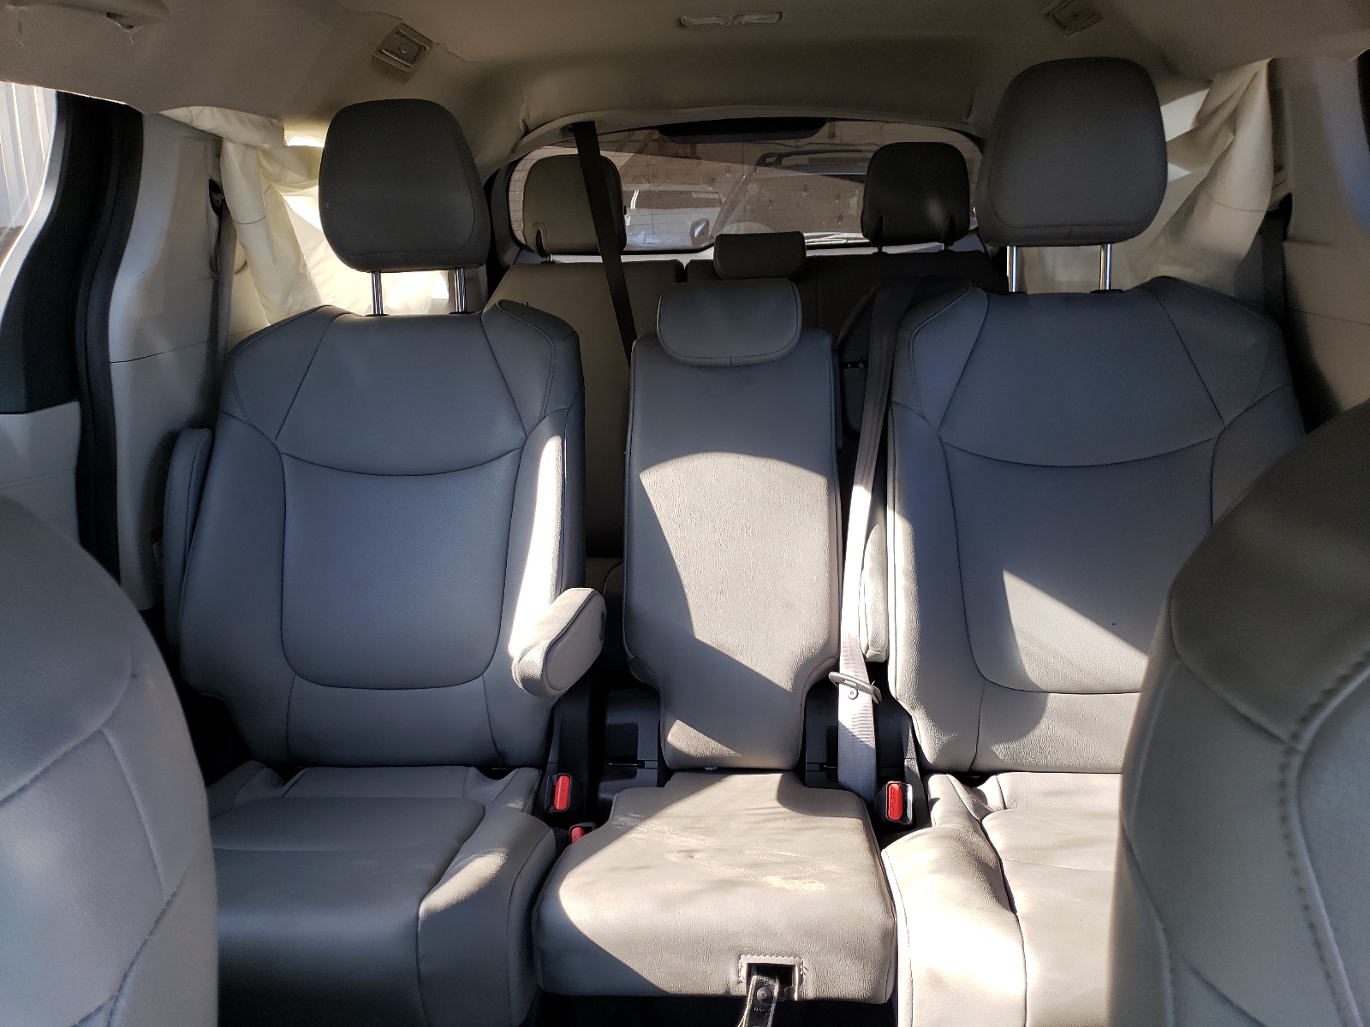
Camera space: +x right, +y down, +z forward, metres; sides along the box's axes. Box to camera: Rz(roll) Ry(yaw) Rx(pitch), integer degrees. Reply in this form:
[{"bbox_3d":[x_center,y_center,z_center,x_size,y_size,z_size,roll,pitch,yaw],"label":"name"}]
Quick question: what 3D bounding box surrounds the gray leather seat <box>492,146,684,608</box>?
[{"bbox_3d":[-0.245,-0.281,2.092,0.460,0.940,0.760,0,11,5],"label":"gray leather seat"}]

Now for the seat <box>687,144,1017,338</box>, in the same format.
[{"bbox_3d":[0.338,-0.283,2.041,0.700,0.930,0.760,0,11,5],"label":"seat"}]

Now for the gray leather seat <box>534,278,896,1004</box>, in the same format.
[{"bbox_3d":[0.048,0.053,1.180,0.320,0.665,0.730,0,11,5],"label":"gray leather seat"}]

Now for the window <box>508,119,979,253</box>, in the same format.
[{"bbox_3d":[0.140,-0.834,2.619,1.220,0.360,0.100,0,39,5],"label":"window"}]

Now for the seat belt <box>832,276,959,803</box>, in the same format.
[{"bbox_3d":[0.284,0.008,1.350,0.170,0.640,0.290,0,11,5],"label":"seat belt"}]

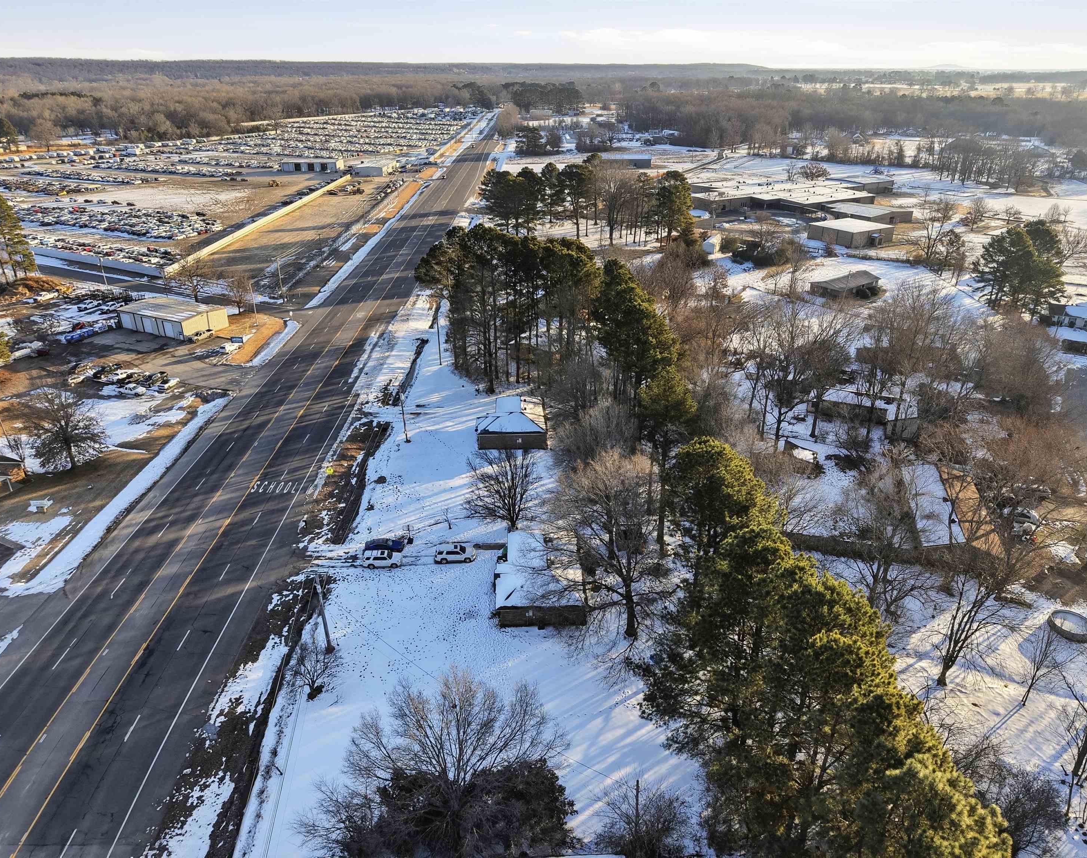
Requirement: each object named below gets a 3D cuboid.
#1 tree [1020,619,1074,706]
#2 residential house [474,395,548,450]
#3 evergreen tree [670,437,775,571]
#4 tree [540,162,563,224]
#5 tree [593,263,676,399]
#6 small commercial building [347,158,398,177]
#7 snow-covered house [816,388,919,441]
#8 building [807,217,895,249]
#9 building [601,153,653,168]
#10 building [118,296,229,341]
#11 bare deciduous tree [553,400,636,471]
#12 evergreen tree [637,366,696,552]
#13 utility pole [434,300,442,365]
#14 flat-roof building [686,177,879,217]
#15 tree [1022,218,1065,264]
[{"bbox_3d":[45.451,21.443,72.038,4.130,9.630,4.130,0,25,0],"label":"tree"},{"bbox_3d":[-5.400,-1.653,128.046,11.200,4.400,14.000,-1,25,-2],"label":"residential house"},{"bbox_3d":[19.602,10.148,87.451,11.200,19.000,11.000,0,24,0],"label":"evergreen tree"},{"bbox_3d":[2.900,-88.335,297.012,8.600,22.000,8.300,0,25,0],"label":"tree"},{"bbox_3d":[15.322,-15.778,134.225,14.080,25.540,14.080,0,25,0],"label":"tree"},{"bbox_3d":[-93.500,-145.360,442.021,16.000,5.500,32.000,0,25,0],"label":"small commercial building"},{"bbox_3d":[53.716,-3.175,131.866,15.300,4.000,11.500,9,26,19],"label":"snow-covered house"},{"bbox_3d":[106.774,-67.932,275.421,19.800,5.200,18.800,-15,28,-29],"label":"building"},{"bbox_3d":[49.478,-162.066,479.810,30.500,7.000,14.000,0,24,0],"label":"building"},{"bbox_3d":[-85.050,-25.785,182.561,20.700,4.800,12.400,12,27,25],"label":"building"},{"bbox_3d":[7.673,1.467,116.146,11.800,11.000,11.500,0,24,0],"label":"bare deciduous tree"},{"bbox_3d":[14.300,4.028,91.951,6.800,24.000,6.600,0,25,0],"label":"evergreen tree"},{"bbox_3d":[-20.522,-18.390,155.714,0.450,12.400,0.450,0,25,0],"label":"utility pole"},{"bbox_3d":[106.376,-107.229,361.652,92.000,5.200,71.000,-14,28,-28],"label":"flat-roof building"},{"bbox_3d":[137.603,-49.784,219.436,9.900,16.440,9.900,0,25,0],"label":"tree"}]

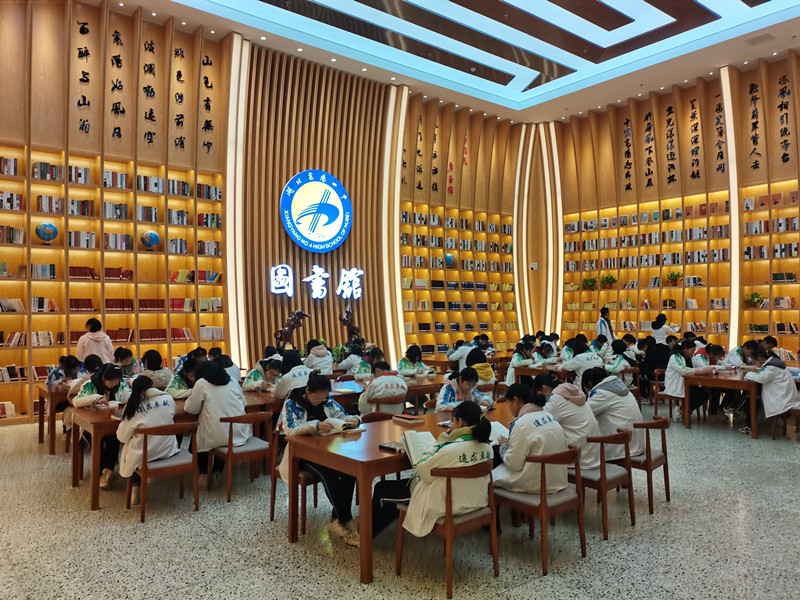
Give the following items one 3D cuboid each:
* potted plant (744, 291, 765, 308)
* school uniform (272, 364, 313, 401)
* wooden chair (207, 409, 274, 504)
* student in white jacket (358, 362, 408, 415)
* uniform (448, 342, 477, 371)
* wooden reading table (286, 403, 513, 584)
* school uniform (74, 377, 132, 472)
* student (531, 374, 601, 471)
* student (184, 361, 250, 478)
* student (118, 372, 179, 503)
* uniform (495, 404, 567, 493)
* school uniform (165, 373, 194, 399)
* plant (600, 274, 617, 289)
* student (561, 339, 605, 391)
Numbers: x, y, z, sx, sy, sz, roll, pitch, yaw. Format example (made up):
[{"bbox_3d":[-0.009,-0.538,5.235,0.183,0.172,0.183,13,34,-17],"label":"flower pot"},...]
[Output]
[{"bbox_3d":[7.433,0.000,12.600,0.330,0.360,0.350,1,-2,-37],"label":"potted plant"},{"bbox_3d":[-1.091,1.023,6.367,0.500,0.640,0.520,0,-1,-41],"label":"school uniform"},{"bbox_3d":[-1.540,1.464,5.817,0.500,0.765,0.520,0,-1,-38],"label":"wooden chair"},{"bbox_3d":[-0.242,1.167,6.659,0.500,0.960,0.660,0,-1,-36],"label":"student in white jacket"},{"bbox_3d":[1.251,1.177,11.835,0.520,0.690,0.520,1,-2,-39],"label":"uniform"},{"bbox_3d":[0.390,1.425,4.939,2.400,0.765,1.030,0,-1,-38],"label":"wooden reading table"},{"bbox_3d":[-2.956,1.241,6.116,0.500,0.930,0.600,0,-1,-41],"label":"school uniform"},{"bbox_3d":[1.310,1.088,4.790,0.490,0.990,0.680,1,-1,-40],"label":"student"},{"bbox_3d":[-1.683,1.195,5.770,0.520,1.190,0.800,0,-1,-41],"label":"student"},{"bbox_3d":[-2.194,1.218,5.245,0.500,1.140,0.720,0,-1,-40],"label":"student"},{"bbox_3d":[0.863,1.032,4.181,0.490,0.570,0.520,0,-1,-41],"label":"uniform"},{"bbox_3d":[-2.489,1.121,7.053,0.550,0.600,0.500,0,-1,-38],"label":"school uniform"},{"bbox_3d":[5.260,-0.464,15.138,0.350,0.360,0.370,1,-1,-40],"label":"plant"},{"bbox_3d":[3.002,1.275,9.876,0.520,1.250,0.700,1,-2,-39],"label":"student"}]

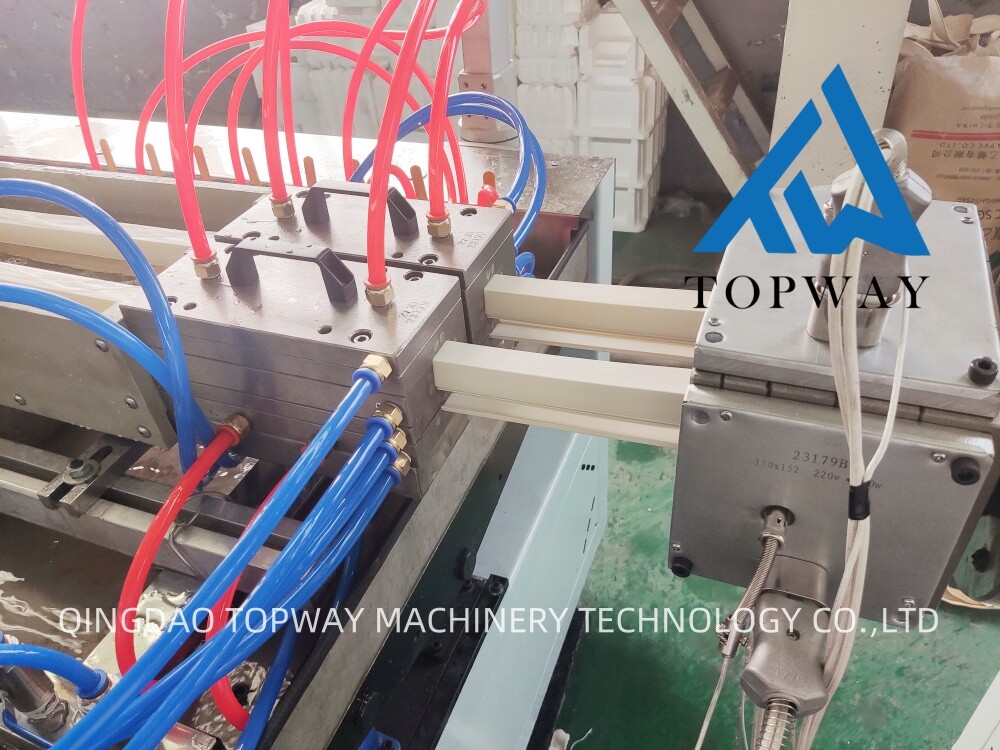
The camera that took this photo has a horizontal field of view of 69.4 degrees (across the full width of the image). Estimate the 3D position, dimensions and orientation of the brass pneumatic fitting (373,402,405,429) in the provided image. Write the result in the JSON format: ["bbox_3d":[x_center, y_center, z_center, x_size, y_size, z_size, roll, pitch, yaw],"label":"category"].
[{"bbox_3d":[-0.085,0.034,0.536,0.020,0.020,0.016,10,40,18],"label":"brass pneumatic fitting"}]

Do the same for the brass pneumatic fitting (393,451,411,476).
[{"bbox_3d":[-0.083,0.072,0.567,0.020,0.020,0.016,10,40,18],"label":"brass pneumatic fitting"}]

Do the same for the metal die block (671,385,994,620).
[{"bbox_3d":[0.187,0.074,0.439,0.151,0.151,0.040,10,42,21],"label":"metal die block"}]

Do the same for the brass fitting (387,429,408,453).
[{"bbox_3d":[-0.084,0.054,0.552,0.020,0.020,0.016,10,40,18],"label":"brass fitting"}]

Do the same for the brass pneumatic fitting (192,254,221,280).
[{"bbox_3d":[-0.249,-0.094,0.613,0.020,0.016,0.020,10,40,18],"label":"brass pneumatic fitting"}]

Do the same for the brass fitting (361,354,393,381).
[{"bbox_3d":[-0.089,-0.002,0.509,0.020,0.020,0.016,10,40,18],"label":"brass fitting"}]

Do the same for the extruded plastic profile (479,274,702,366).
[{"bbox_3d":[0.087,-0.050,0.623,0.200,0.052,0.029,8,41,21],"label":"extruded plastic profile"}]

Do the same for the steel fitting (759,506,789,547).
[{"bbox_3d":[0.163,0.092,0.427,0.014,0.014,0.021,11,41,21],"label":"steel fitting"}]

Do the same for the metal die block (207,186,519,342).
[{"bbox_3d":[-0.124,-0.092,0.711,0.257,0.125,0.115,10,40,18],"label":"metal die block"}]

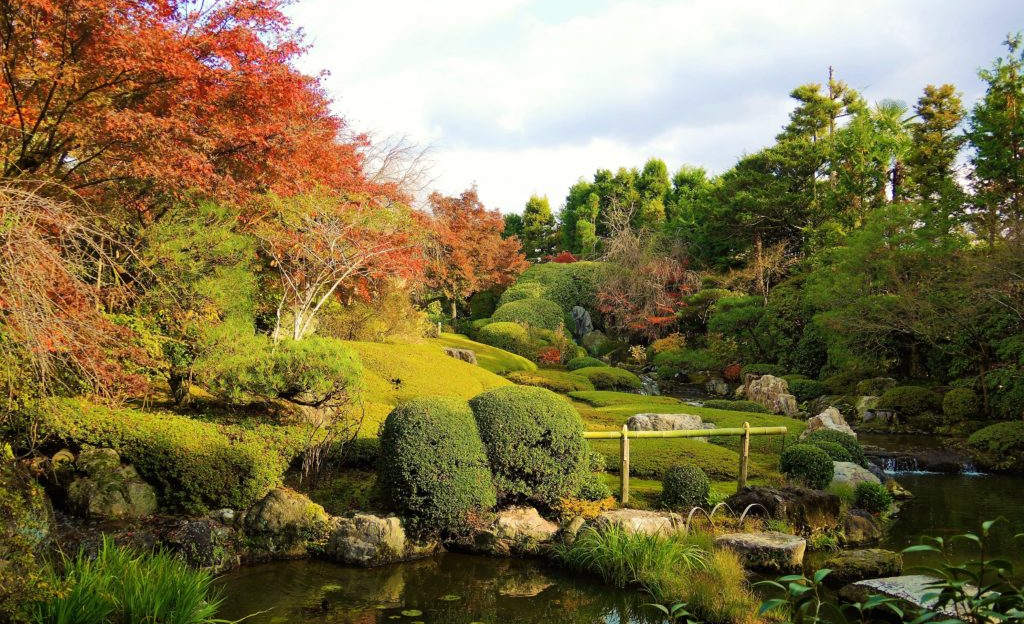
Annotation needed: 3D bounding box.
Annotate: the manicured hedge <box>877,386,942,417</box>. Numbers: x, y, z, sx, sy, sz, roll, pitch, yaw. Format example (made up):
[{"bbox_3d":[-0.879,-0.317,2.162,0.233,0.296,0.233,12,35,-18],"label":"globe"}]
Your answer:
[{"bbox_3d":[8.638,1.945,18.000,1.380,0.630,1.150,-1,-3,23],"label":"manicured hedge"}]

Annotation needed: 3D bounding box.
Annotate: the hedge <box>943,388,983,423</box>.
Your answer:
[{"bbox_3d":[8.974,1.853,16.500,0.780,0.740,0.750,-1,-1,29],"label":"hedge"}]

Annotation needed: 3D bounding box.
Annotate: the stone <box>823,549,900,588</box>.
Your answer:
[{"bbox_3d":[3.090,2.250,7.300,0.700,0.220,0.520,0,-2,0],"label":"stone"}]

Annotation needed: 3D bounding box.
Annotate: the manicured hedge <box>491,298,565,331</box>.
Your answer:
[{"bbox_3d":[0.500,0.190,27.000,2.400,1.250,2.100,0,-2,0],"label":"manicured hedge"}]

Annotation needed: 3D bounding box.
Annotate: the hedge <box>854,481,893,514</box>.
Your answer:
[{"bbox_3d":[4.000,2.055,9.150,0.420,0.390,0.410,0,-2,0],"label":"hedge"}]

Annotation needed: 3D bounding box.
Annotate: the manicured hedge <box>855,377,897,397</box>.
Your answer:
[{"bbox_3d":[8.100,1.690,18.400,0.900,0.500,0.800,0,-2,0],"label":"manicured hedge"}]

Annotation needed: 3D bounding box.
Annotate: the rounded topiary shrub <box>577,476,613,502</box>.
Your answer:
[{"bbox_3d":[0.840,1.775,8.300,0.360,0.270,0.340,0,-2,0],"label":"rounded topiary shrub"}]

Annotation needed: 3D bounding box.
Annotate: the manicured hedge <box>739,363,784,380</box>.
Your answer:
[{"bbox_3d":[6.653,1.687,22.000,1.350,0.750,1.100,0,-1,0],"label":"manicured hedge"}]

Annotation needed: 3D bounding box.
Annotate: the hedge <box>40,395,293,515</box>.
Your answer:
[{"bbox_3d":[-4.088,1.686,9.800,2.800,1.050,1.400,-1,-3,12],"label":"hedge"}]

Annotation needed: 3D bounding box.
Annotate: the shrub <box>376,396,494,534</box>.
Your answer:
[{"bbox_3d":[-0.805,1.669,8.950,1.220,1.400,1.180,0,-2,0],"label":"shrub"}]

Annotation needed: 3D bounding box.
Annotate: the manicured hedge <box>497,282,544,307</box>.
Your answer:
[{"bbox_3d":[0.321,-0.524,28.000,1.700,1.000,1.500,0,-1,1],"label":"manicured hedge"}]

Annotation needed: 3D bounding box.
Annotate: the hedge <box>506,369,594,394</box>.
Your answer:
[{"bbox_3d":[0.883,1.606,19.000,2.000,0.550,1.500,0,-1,0],"label":"hedge"}]

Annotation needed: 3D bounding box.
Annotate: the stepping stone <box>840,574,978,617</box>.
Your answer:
[{"bbox_3d":[3.000,2.150,6.050,0.640,0.220,0.880,1,-2,-29],"label":"stepping stone"}]

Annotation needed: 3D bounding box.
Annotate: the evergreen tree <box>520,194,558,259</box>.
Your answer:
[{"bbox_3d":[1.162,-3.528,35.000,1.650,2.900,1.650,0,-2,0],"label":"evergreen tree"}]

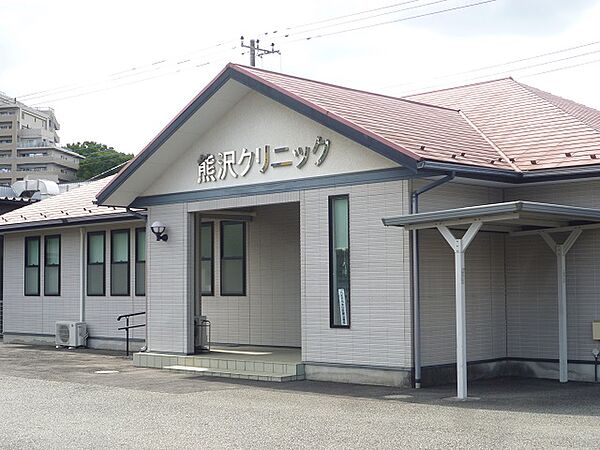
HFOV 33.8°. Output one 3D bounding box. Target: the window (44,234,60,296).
[{"bbox_3d":[-5.785,0.942,23.150,0.728,1.432,0.100,-4,-5,44],"label":"window"}]

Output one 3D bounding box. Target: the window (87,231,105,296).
[{"bbox_3d":[-4.496,0.851,21.888,0.734,1.432,0.100,-4,-5,44],"label":"window"}]

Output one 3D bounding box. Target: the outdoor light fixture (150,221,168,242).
[{"bbox_3d":[-2.337,0.107,16.449,0.246,0.334,0.280,-4,-5,44],"label":"outdoor light fixture"}]

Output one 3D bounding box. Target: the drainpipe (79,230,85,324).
[{"bbox_3d":[-4.899,1.402,22.164,0.069,2.666,0.069,-4,-5,44],"label":"drainpipe"}]

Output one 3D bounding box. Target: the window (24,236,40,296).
[{"bbox_3d":[-6.421,0.987,23.773,0.724,1.432,0.100,-4,-5,44],"label":"window"}]

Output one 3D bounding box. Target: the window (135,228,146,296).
[{"bbox_3d":[-3.205,0.761,20.624,0.724,1.432,0.100,-4,-5,44],"label":"window"}]

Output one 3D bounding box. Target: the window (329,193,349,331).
[{"bbox_3d":[0.561,0.513,13.789,0.385,1.855,0.100,-4,-5,44],"label":"window"}]

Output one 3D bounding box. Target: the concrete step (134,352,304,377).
[{"bbox_3d":[-1.452,2.193,15.354,3.868,0.224,0.516,-4,-5,44],"label":"concrete step"}]

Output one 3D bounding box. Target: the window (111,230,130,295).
[{"bbox_3d":[-3.852,0.806,21.258,0.704,1.432,0.100,-4,-5,44],"label":"window"}]

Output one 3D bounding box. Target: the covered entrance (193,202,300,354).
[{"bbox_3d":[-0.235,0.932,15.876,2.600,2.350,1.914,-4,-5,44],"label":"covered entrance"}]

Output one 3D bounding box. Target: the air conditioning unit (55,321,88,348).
[{"bbox_3d":[-5.086,2.465,22.014,0.805,0.594,0.290,-4,-5,44],"label":"air conditioning unit"}]

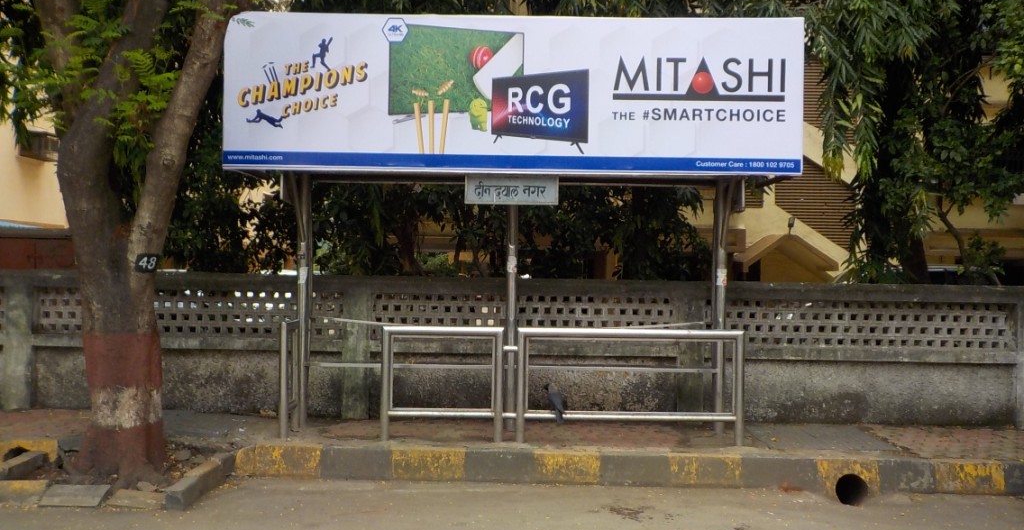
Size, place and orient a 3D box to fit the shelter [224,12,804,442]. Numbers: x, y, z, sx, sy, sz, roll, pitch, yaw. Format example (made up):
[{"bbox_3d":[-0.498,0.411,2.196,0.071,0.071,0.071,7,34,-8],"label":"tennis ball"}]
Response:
[{"bbox_3d":[0.030,-0.310,8.500,5.130,3.800,1.350,1,0,1],"label":"shelter"}]

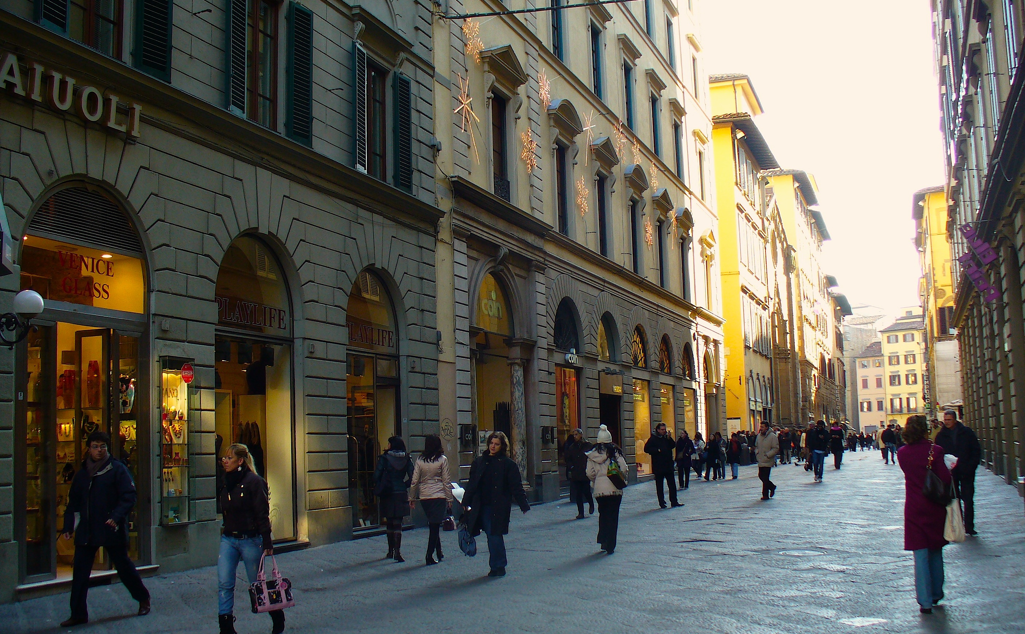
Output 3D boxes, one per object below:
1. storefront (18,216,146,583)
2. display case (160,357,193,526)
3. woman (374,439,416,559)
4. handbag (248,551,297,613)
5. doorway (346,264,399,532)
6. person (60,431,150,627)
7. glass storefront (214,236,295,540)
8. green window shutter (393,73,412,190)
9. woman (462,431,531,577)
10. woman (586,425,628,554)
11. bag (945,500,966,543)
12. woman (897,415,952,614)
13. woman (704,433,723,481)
[{"bbox_3d":[-5.289,1.095,13.552,0.250,4.150,2.120,-4,-7,21],"label":"storefront"},{"bbox_3d":[-4.499,1.664,14.822,0.150,2.200,0.590,-4,-7,21],"label":"display case"},{"bbox_3d":[-1.642,2.477,15.070,0.530,1.680,0.380,-1,-6,-9],"label":"woman"},{"bbox_3d":[-1.988,2.193,9.050,0.350,0.460,0.170,-1,-9,-41],"label":"handbag"},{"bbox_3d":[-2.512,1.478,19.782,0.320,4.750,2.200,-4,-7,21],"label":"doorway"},{"bbox_3d":[-3.914,2.010,10.594,0.640,1.770,0.780,-5,-7,28],"label":"person"},{"bbox_3d":[-3.973,1.118,16.974,0.250,4.700,2.200,-4,-7,21],"label":"glass storefront"},{"bbox_3d":[-2.130,-3.581,21.293,0.080,2.300,0.570,-5,-7,28],"label":"green window shutter"},{"bbox_3d":[-0.201,2.197,12.932,0.740,1.670,0.460,-3,-6,12],"label":"woman"},{"bbox_3d":[1.345,2.446,15.600,0.560,1.760,0.400,-3,-7,12],"label":"woman"},{"bbox_3d":[3.799,1.752,9.400,0.140,0.400,0.270,-6,-7,30],"label":"bag"},{"bbox_3d":[3.636,1.732,9.650,0.490,1.670,0.370,-4,-7,21],"label":"woman"},{"bbox_3d":[7.375,5.112,40.200,0.520,1.670,0.380,-5,-7,25],"label":"woman"}]

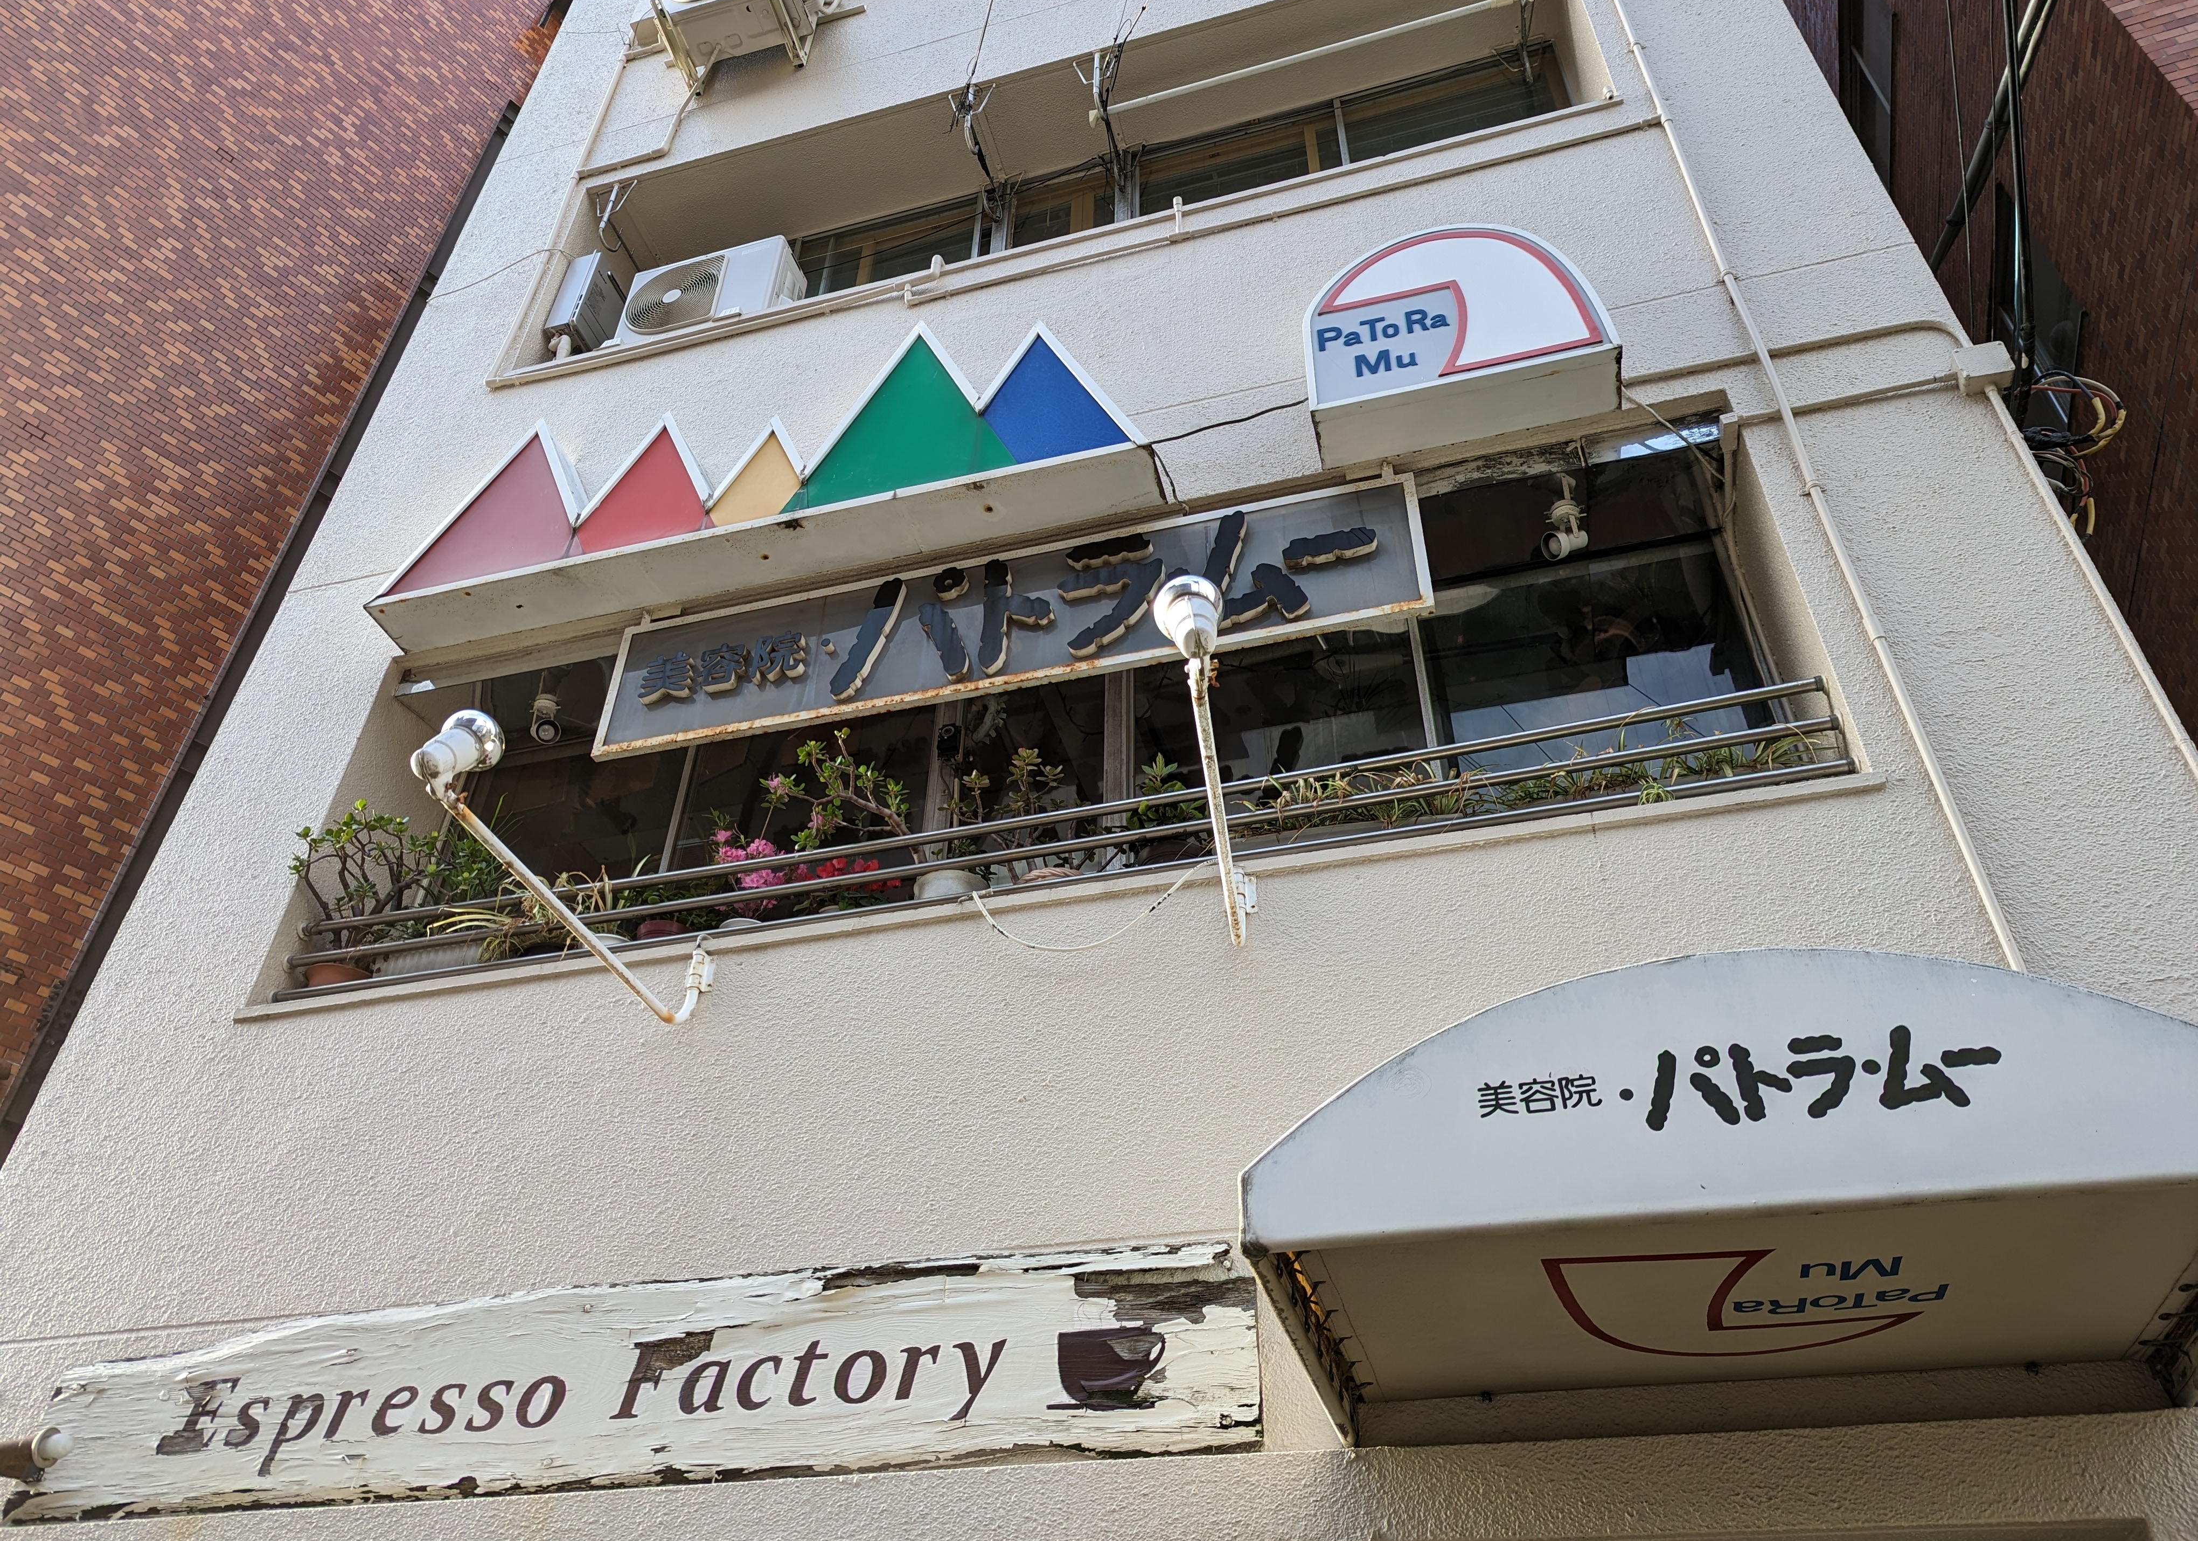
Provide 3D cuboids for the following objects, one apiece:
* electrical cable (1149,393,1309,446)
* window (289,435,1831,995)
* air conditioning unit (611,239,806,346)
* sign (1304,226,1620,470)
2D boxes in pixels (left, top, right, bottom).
[{"bbox_3d":[0.432,-1.160,5.083,0.566,0.080,0.060,-9,-39,13],"label":"electrical cable"},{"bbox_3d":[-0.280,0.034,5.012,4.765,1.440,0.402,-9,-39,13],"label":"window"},{"bbox_3d":[-1.776,-2.105,7.037,0.764,0.553,0.275,-9,-39,13],"label":"air conditioning unit"},{"bbox_3d":[1.148,-1.437,5.006,0.937,0.787,0.248,-9,-39,13],"label":"sign"}]

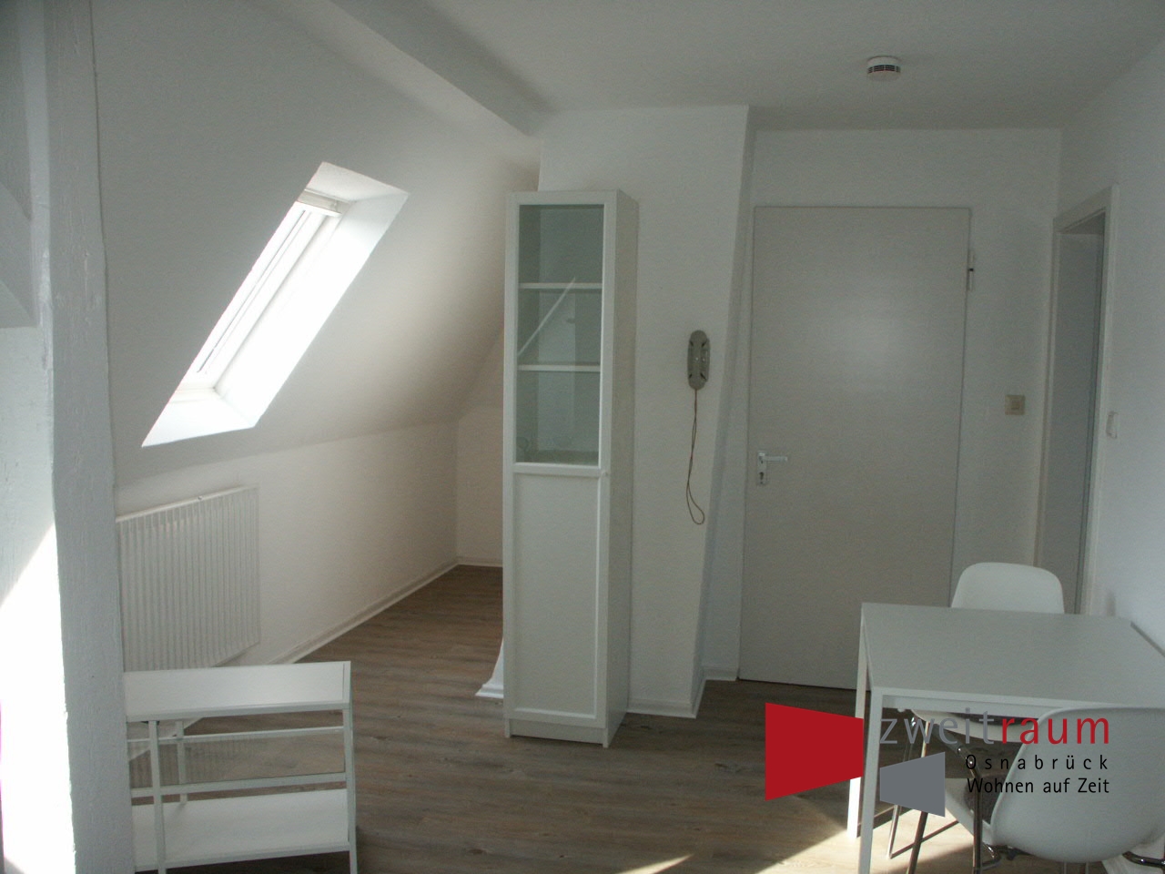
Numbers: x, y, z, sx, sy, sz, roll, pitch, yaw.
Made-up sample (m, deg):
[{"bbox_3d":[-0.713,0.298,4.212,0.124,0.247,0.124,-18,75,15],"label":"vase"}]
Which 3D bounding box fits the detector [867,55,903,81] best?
[{"bbox_3d":[0.946,-1.154,2.954,0.109,0.046,0.109,2,6,14],"label":"detector"}]

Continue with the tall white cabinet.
[{"bbox_3d":[-0.047,0.120,3.552,0.400,2.020,0.330,2,6,15],"label":"tall white cabinet"}]

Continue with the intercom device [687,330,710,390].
[{"bbox_3d":[0.442,-0.293,3.590,0.085,0.225,0.065,2,6,14],"label":"intercom device"}]

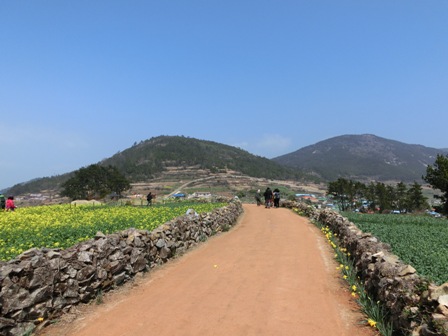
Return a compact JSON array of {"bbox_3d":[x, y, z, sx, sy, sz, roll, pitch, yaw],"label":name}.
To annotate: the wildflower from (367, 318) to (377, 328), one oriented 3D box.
[{"bbox_3d":[1.505,1.586,3.300,0.095,0.090,0.085,0,-3,0],"label":"wildflower"}]

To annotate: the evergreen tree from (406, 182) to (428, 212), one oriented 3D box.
[{"bbox_3d":[35.889,5.286,60.000,3.800,5.900,3.800,0,-3,0],"label":"evergreen tree"}]

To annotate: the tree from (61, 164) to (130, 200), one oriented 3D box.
[{"bbox_3d":[-33.764,3.810,85.000,17.300,9.400,13.000,0,-3,0],"label":"tree"}]

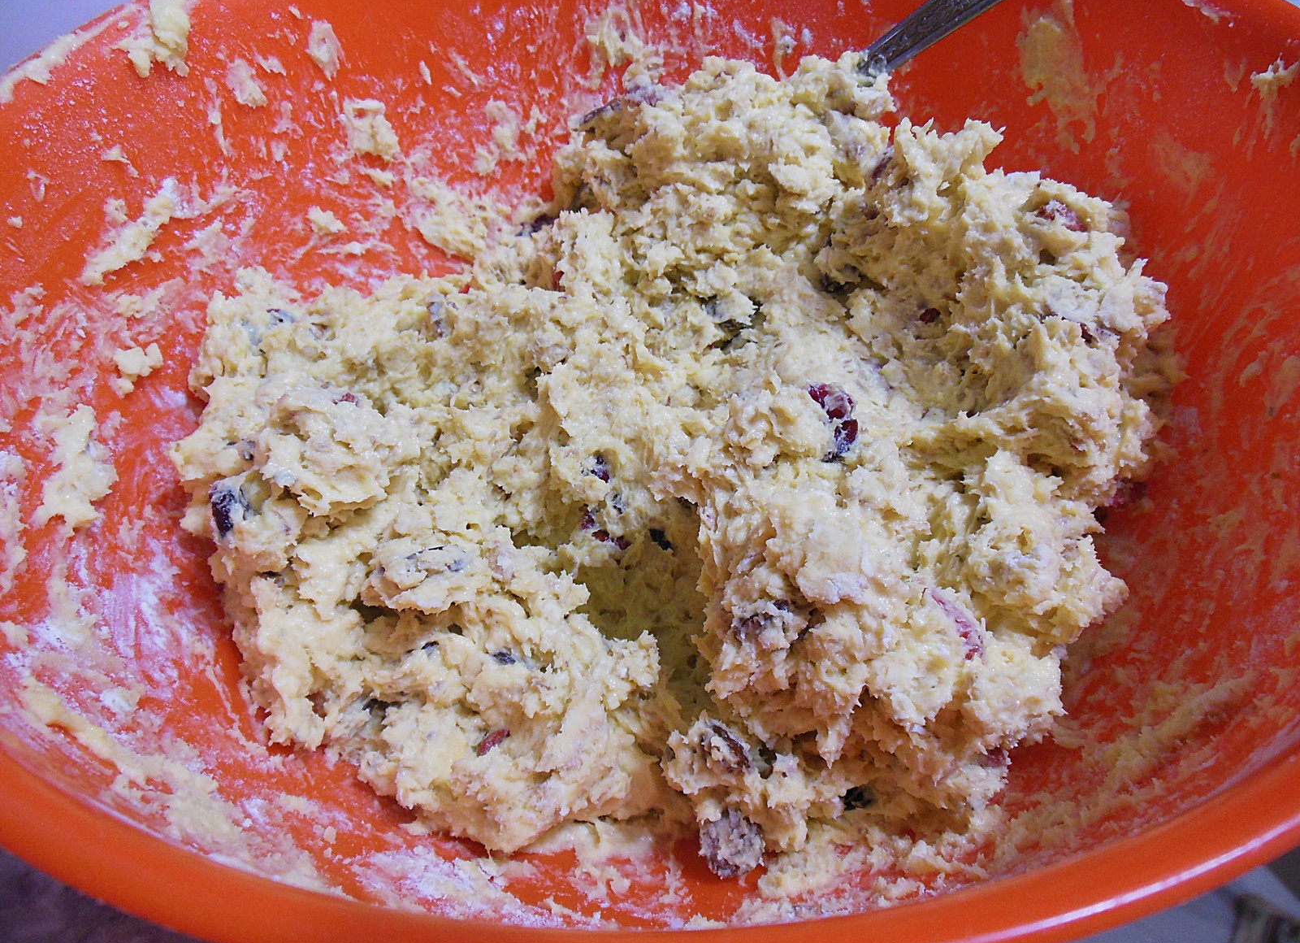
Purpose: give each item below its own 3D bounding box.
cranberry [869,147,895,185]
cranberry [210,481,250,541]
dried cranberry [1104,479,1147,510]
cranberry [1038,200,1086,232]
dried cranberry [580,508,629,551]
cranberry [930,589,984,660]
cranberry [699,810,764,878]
[{"bbox_3d":[0.078,-0.102,0.315,0.007,0.009,0.011,22,54,21],"label":"cranberry"},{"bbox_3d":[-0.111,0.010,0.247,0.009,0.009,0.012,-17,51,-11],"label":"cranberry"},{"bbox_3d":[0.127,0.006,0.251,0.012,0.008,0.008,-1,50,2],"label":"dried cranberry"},{"bbox_3d":[0.128,-0.080,0.292,0.014,0.008,0.009,18,53,18],"label":"cranberry"},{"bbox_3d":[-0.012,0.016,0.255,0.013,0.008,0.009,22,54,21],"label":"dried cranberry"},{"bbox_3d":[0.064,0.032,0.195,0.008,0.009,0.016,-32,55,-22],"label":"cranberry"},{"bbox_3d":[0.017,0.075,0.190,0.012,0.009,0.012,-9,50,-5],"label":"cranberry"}]

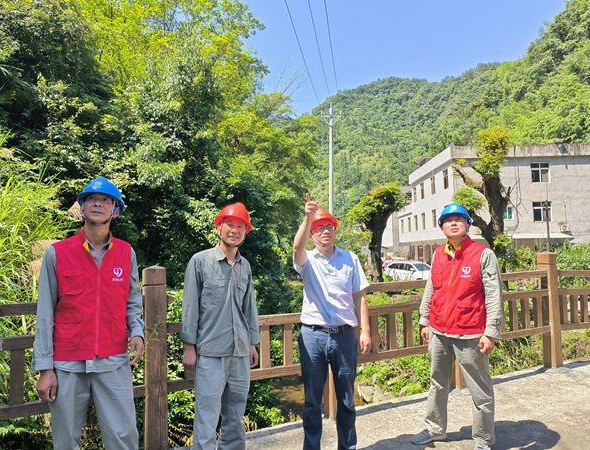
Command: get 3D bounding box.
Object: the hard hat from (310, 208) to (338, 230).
[{"bbox_3d":[0.210,-0.058,3.450,0.215,0.150,0.275,-4,-15,-11],"label":"hard hat"}]

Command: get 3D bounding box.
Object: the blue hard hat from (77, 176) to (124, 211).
[{"bbox_3d":[-0.982,-0.169,2.400,0.220,0.155,0.280,3,-16,-9],"label":"blue hard hat"}]

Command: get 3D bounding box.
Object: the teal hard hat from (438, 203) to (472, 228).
[{"bbox_3d":[1.145,-0.084,3.340,0.220,0.155,0.280,-3,-20,26],"label":"teal hard hat"}]

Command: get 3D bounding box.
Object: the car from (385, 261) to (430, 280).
[{"bbox_3d":[8.450,3.400,32.700,1.800,1.630,4.500,1,-3,-29],"label":"car"}]

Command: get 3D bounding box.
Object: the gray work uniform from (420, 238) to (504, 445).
[{"bbox_3d":[1.199,0.861,3.370,0.540,1.430,0.360,-3,-4,35],"label":"gray work uniform"}]

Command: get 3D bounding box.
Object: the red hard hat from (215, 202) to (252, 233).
[{"bbox_3d":[-0.377,-0.058,2.900,0.220,0.155,0.280,8,-20,-17],"label":"red hard hat"}]

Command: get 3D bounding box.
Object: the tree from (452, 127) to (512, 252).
[{"bbox_3d":[6.811,-0.472,17.000,2.200,6.000,2.100,-1,-3,0],"label":"tree"}]

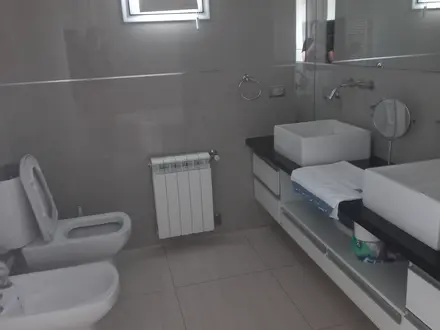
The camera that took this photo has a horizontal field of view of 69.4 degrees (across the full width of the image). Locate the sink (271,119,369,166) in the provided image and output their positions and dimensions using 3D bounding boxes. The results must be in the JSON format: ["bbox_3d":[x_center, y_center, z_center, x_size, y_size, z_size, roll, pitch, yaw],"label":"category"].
[{"bbox_3d":[0.566,-0.135,1.804,0.400,0.151,0.340,-7,18,-13],"label":"sink"}]

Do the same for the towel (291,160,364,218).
[{"bbox_3d":[0.552,0.097,1.425,0.326,0.105,0.452,-7,18,-13],"label":"towel"}]

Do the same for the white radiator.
[{"bbox_3d":[-0.258,0.204,2.224,0.389,0.588,0.087,-7,18,-13],"label":"white radiator"}]

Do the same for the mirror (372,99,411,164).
[{"bbox_3d":[0.798,-0.141,1.484,0.117,0.331,0.180,-17,22,-38],"label":"mirror"}]

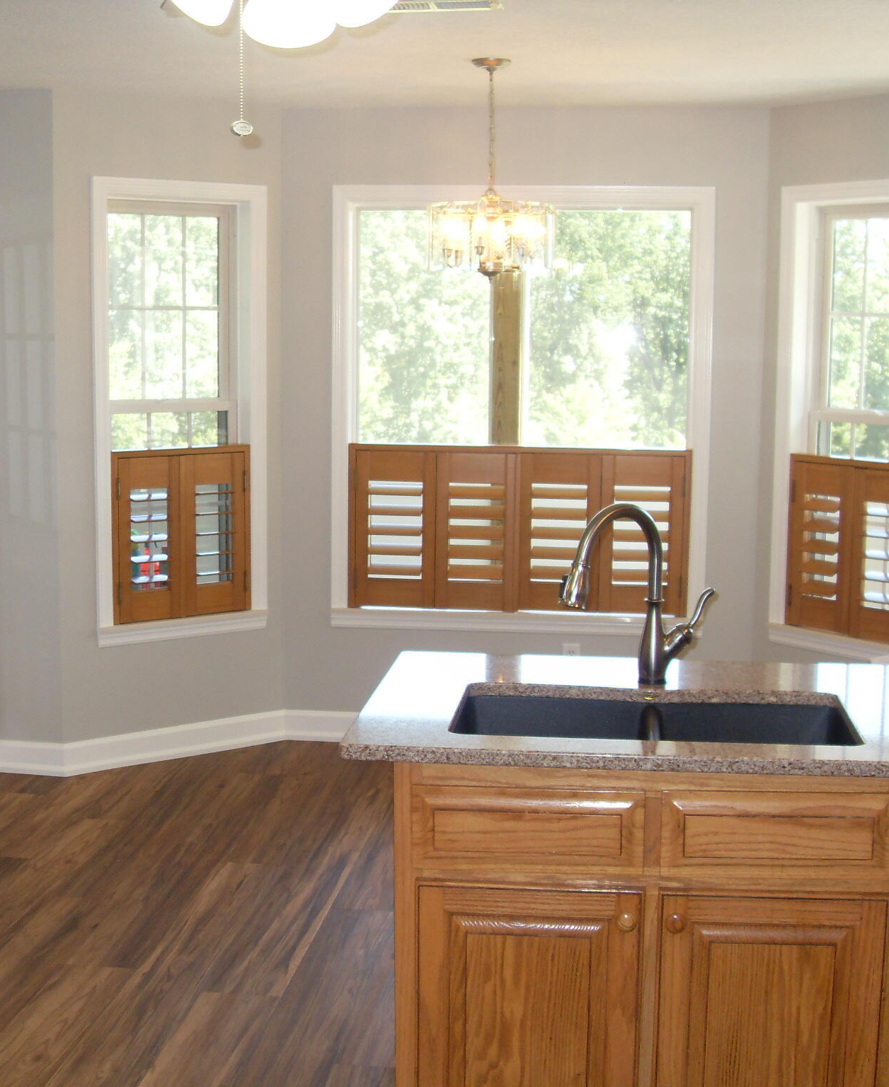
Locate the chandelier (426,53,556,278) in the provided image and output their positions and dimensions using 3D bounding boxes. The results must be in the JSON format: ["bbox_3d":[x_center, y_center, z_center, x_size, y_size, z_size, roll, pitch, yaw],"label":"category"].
[{"bbox_3d":[0.146,-1.152,4.786,0.400,0.680,0.400,1,8,7],"label":"chandelier"}]

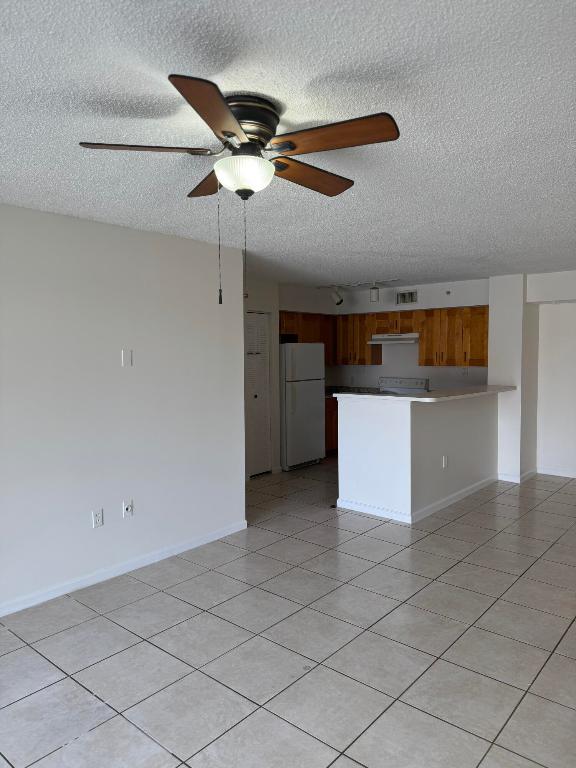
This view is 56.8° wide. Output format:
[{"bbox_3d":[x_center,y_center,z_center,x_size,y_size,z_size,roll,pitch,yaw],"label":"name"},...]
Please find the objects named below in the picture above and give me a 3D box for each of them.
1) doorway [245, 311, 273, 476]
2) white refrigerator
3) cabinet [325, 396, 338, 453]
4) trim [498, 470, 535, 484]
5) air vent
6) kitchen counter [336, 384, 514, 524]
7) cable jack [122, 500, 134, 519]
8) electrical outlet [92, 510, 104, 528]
[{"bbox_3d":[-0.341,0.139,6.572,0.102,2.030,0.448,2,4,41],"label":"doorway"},{"bbox_3d":[-0.032,0.280,7.388,0.760,1.654,0.804,2,4,41],"label":"white refrigerator"},{"bbox_3d":[0.402,0.628,8.023,0.600,0.880,0.571,2,4,41],"label":"cabinet"},{"bbox_3d":[2.834,1.081,6.540,0.271,0.090,0.757,2,4,41],"label":"trim"},{"bbox_3d":[1.638,-1.201,7.348,0.340,0.203,0.030,2,4,41],"label":"air vent"},{"bbox_3d":[1.549,0.619,5.705,1.032,1.129,2.233,2,4,41],"label":"kitchen counter"},{"bbox_3d":[-1.126,0.886,3.770,0.019,0.116,0.072,2,4,41],"label":"cable jack"},{"bbox_3d":[-1.278,0.912,3.599,0.013,0.116,0.072,2,4,41],"label":"electrical outlet"}]

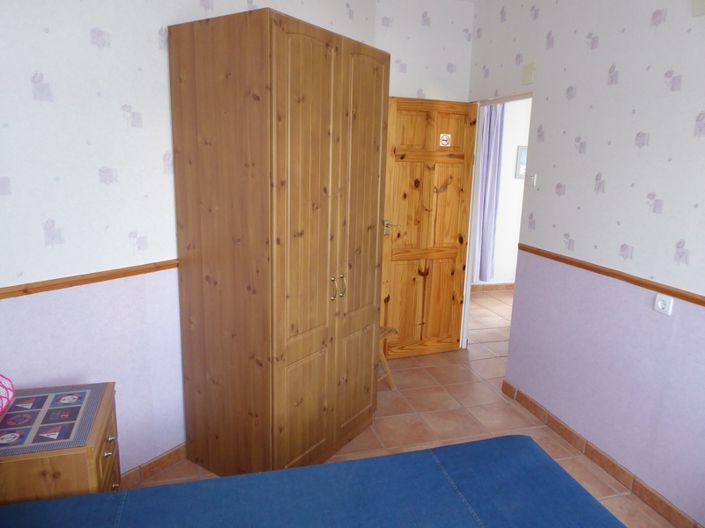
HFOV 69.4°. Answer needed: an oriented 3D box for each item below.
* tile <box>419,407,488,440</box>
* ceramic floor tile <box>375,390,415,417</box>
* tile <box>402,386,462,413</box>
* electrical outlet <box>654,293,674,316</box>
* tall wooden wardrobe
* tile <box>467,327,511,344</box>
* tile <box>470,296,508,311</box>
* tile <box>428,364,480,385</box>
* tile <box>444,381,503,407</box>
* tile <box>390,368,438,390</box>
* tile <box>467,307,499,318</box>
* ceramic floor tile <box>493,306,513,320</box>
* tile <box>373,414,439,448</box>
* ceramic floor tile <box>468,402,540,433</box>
[{"bbox_3d":[0.611,0.985,3.141,0.323,0.010,0.323,-2,13,-16],"label":"tile"},{"bbox_3d":[0.195,0.909,3.294,0.326,0.010,0.326,-2,12,-17],"label":"ceramic floor tile"},{"bbox_3d":[0.519,0.914,3.450,0.323,0.010,0.323,-2,13,-16],"label":"tile"},{"bbox_3d":[1.378,0.181,2.249,0.014,0.081,0.081,-2,12,-15],"label":"electrical outlet"},{"bbox_3d":[-0.322,-0.045,2.660,0.597,2.092,0.943,9,14,32],"label":"tall wooden wardrobe"},{"bbox_3d":[1.194,0.664,4.652,0.323,0.010,0.323,-2,13,-16],"label":"tile"},{"bbox_3d":[1.527,0.436,5.731,0.326,0.010,0.326,-2,12,-17],"label":"tile"},{"bbox_3d":[0.744,0.831,3.851,0.323,0.010,0.323,-2,13,-16],"label":"tile"},{"bbox_3d":[0.836,0.901,3.542,0.323,0.010,0.323,-2,13,-16],"label":"tile"},{"bbox_3d":[0.417,0.831,3.700,0.326,0.010,0.326,-2,12,-17],"label":"tile"},{"bbox_3d":[1.305,0.515,5.324,0.326,0.010,0.326,-2,12,-17],"label":"tile"},{"bbox_3d":[1.645,0.498,5.454,0.323,0.010,0.323,-2,13,-16],"label":"ceramic floor tile"},{"bbox_3d":[0.290,0.976,2.983,0.326,0.010,0.326,-2,12,-17],"label":"tile"},{"bbox_3d":[0.928,0.972,3.232,0.323,0.010,0.323,-2,13,-16],"label":"ceramic floor tile"}]

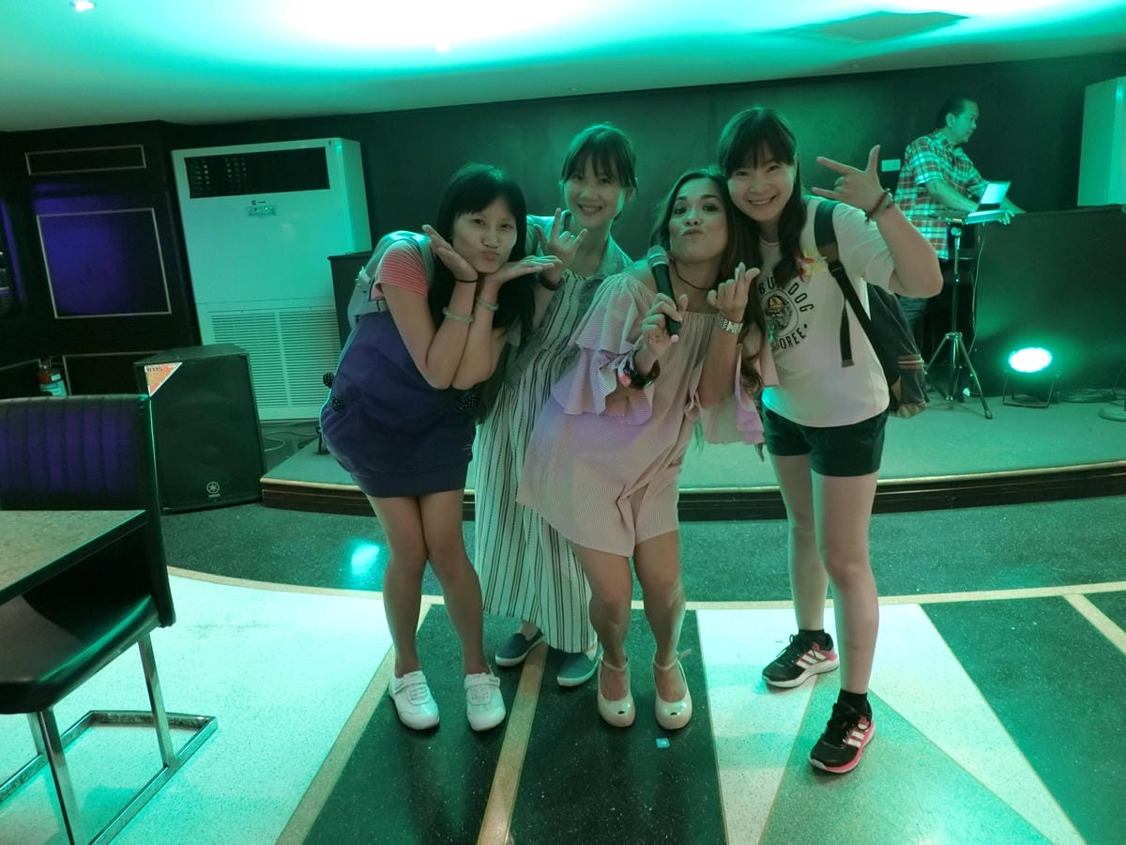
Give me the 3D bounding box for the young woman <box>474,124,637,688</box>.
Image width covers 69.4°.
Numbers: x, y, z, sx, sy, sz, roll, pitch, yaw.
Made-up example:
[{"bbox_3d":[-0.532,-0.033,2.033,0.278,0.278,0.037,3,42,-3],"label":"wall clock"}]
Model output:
[{"bbox_3d":[0.003,-0.021,2.104,0.480,1.420,0.420,0,13,18],"label":"young woman"}]

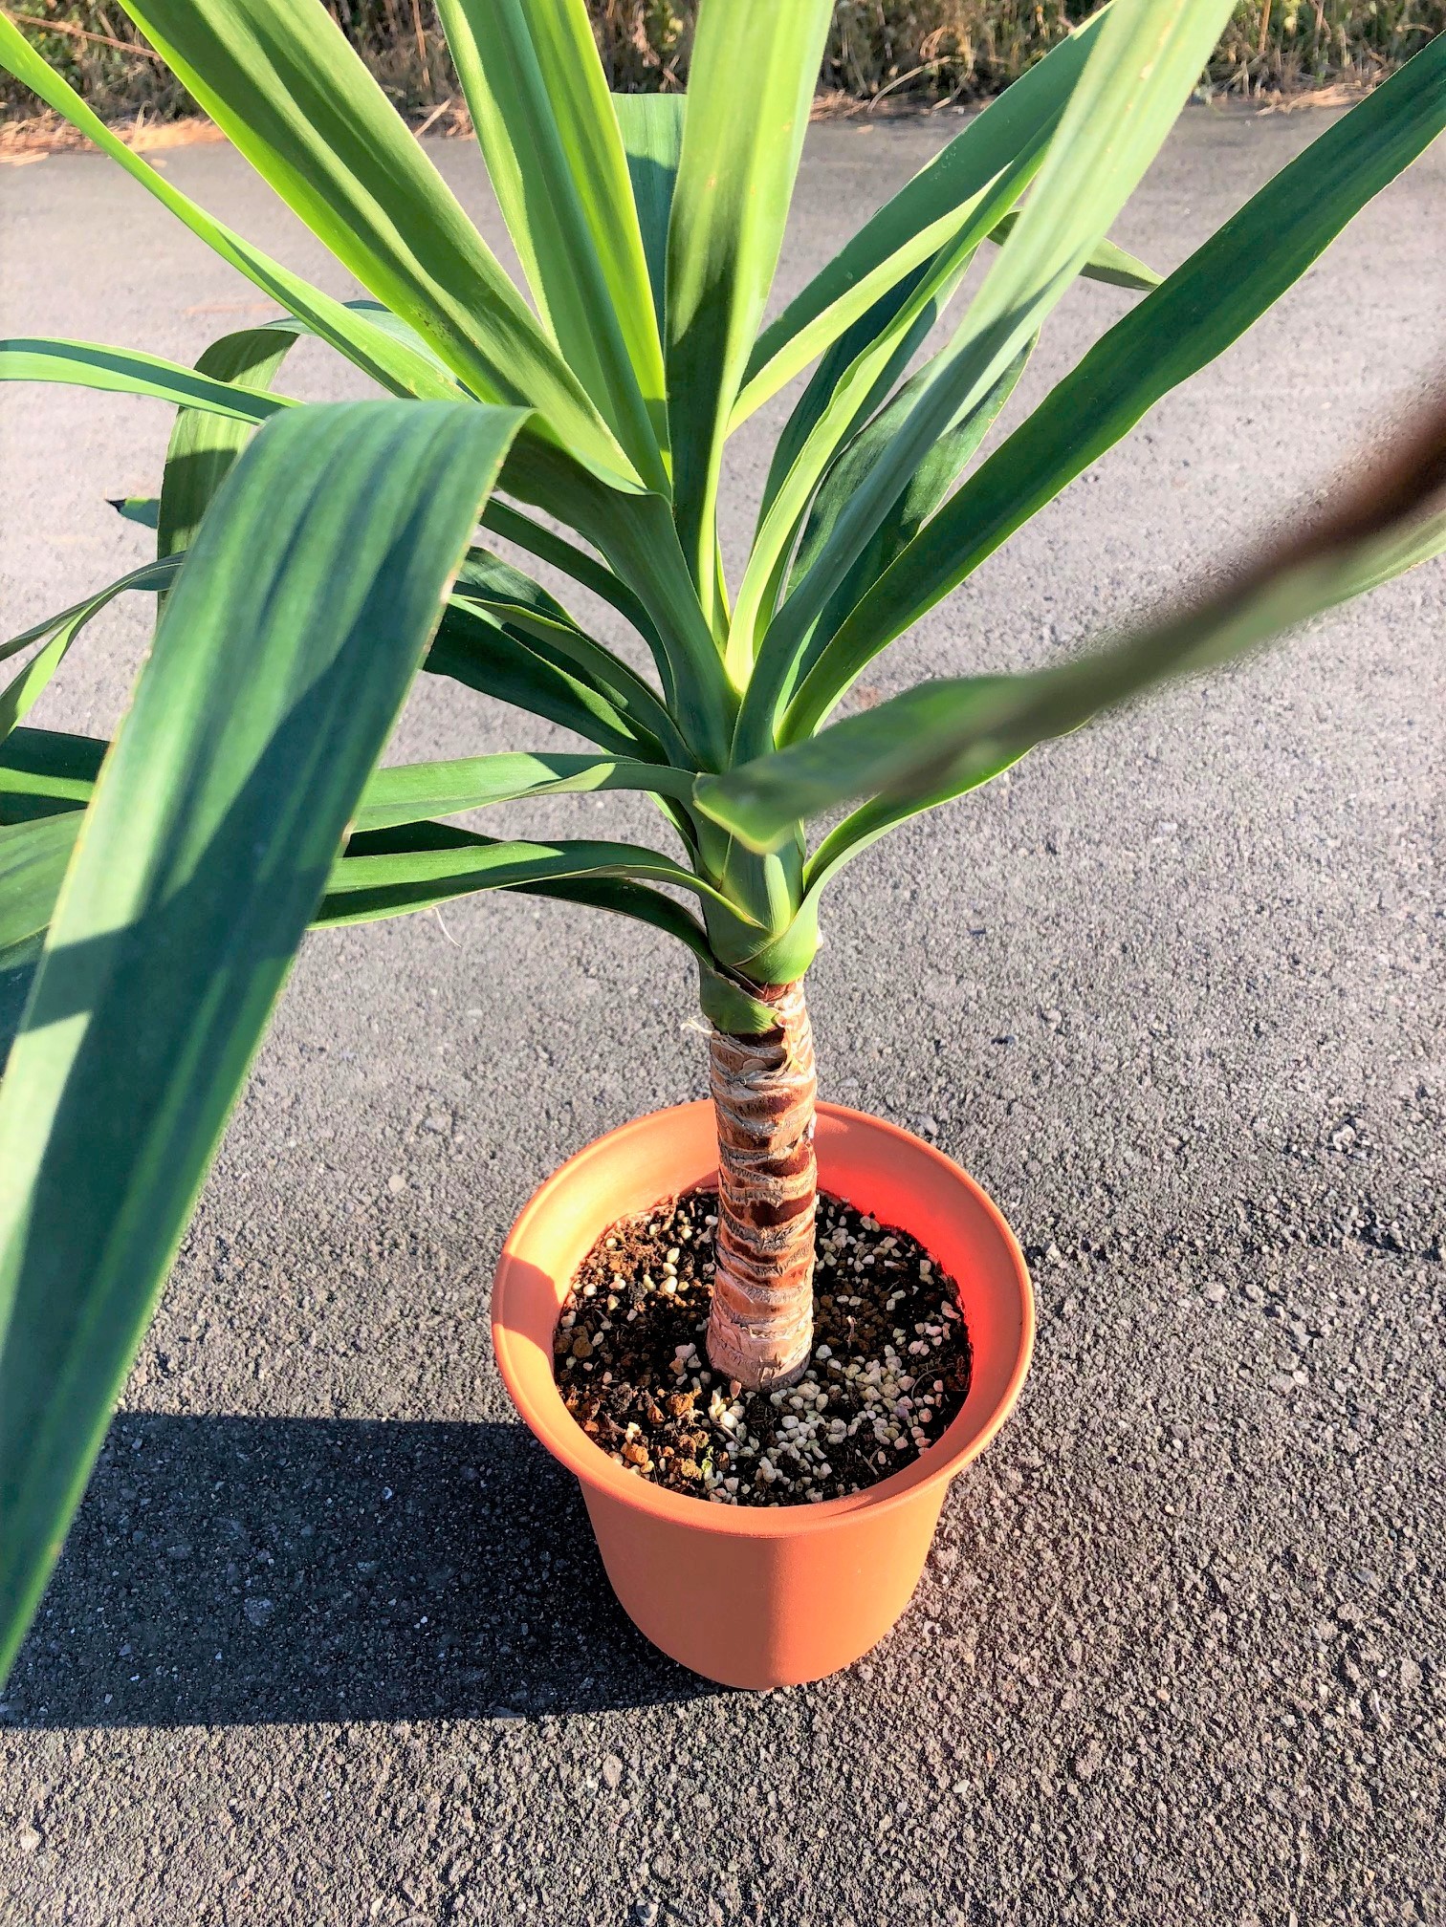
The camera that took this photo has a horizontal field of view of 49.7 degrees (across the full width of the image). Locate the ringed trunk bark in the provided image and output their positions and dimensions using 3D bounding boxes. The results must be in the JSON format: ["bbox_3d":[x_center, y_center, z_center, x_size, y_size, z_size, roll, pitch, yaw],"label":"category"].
[{"bbox_3d":[0.015,0.090,0.619,0.043,0.208,0.043,-2,40,0],"label":"ringed trunk bark"}]

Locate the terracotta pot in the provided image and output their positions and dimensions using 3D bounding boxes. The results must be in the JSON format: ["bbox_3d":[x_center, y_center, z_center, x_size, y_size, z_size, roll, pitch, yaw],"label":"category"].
[{"bbox_3d":[0.019,0.219,0.740,0.232,0.208,0.232,-1,40,1],"label":"terracotta pot"}]

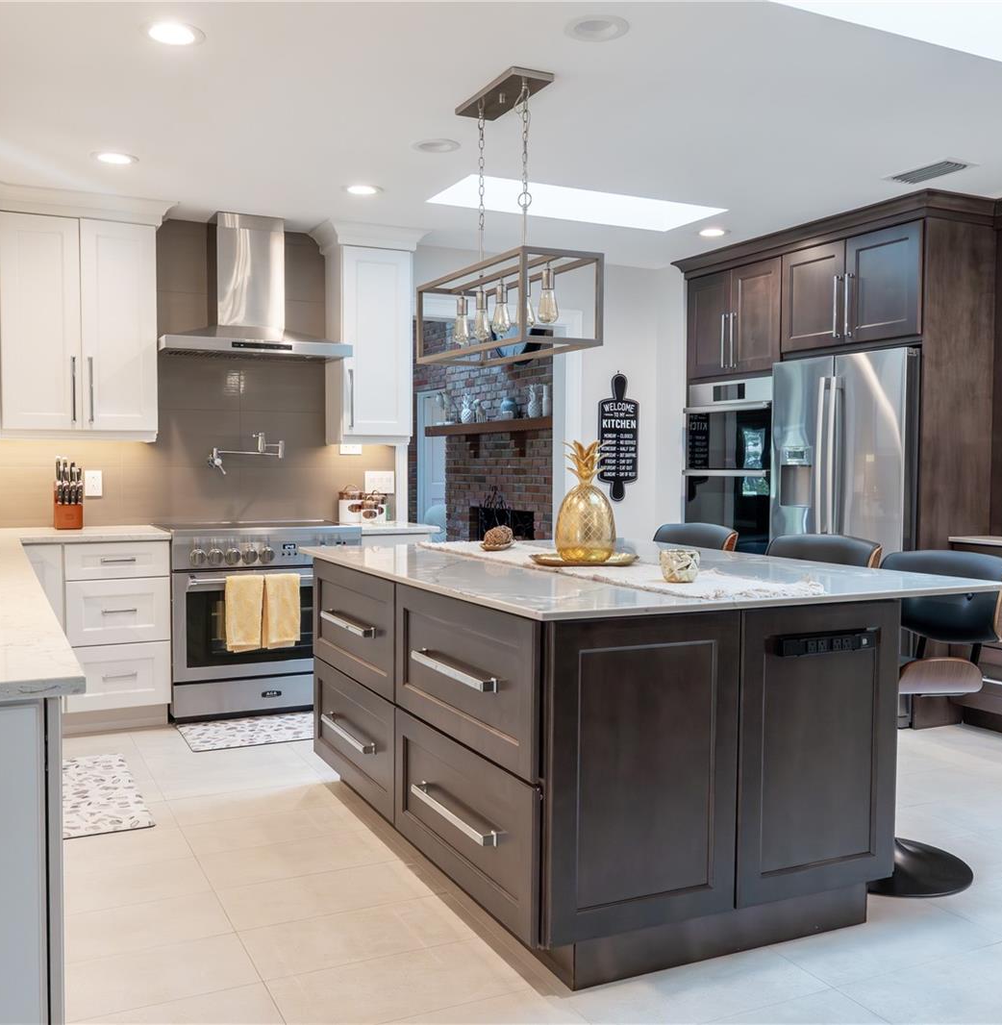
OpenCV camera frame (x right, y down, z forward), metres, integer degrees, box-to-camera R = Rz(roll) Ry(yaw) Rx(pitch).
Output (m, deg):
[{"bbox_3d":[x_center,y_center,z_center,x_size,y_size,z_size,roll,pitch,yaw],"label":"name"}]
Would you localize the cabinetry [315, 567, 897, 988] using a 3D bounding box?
[{"bbox_3d":[0.183,0.648,3.558,1.107,0.883,1.903,-1,3,-26],"label":"cabinetry"}]

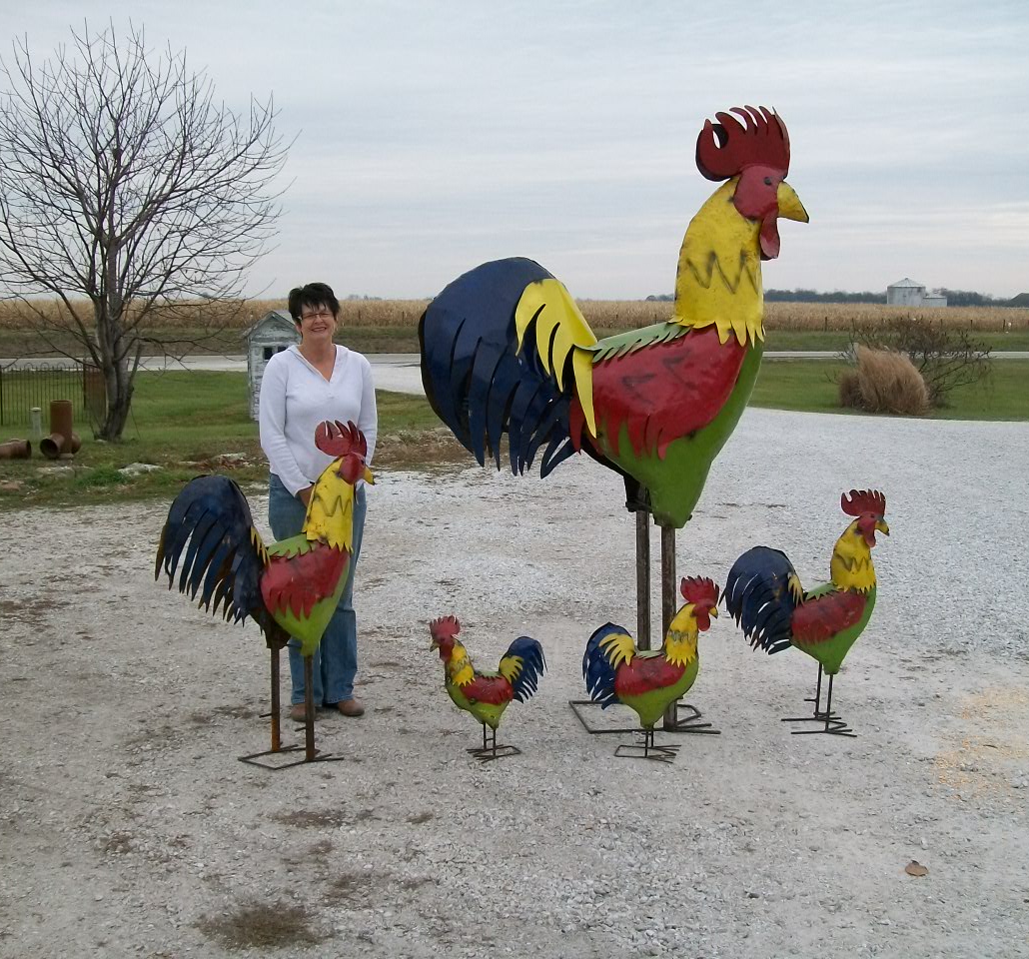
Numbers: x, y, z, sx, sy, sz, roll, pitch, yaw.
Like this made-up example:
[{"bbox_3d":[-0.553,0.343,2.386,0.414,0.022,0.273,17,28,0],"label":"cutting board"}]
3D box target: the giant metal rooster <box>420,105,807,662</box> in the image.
[{"bbox_3d":[0.373,-0.229,4.995,1.453,2.316,0.600,0,7,-7],"label":"giant metal rooster"}]

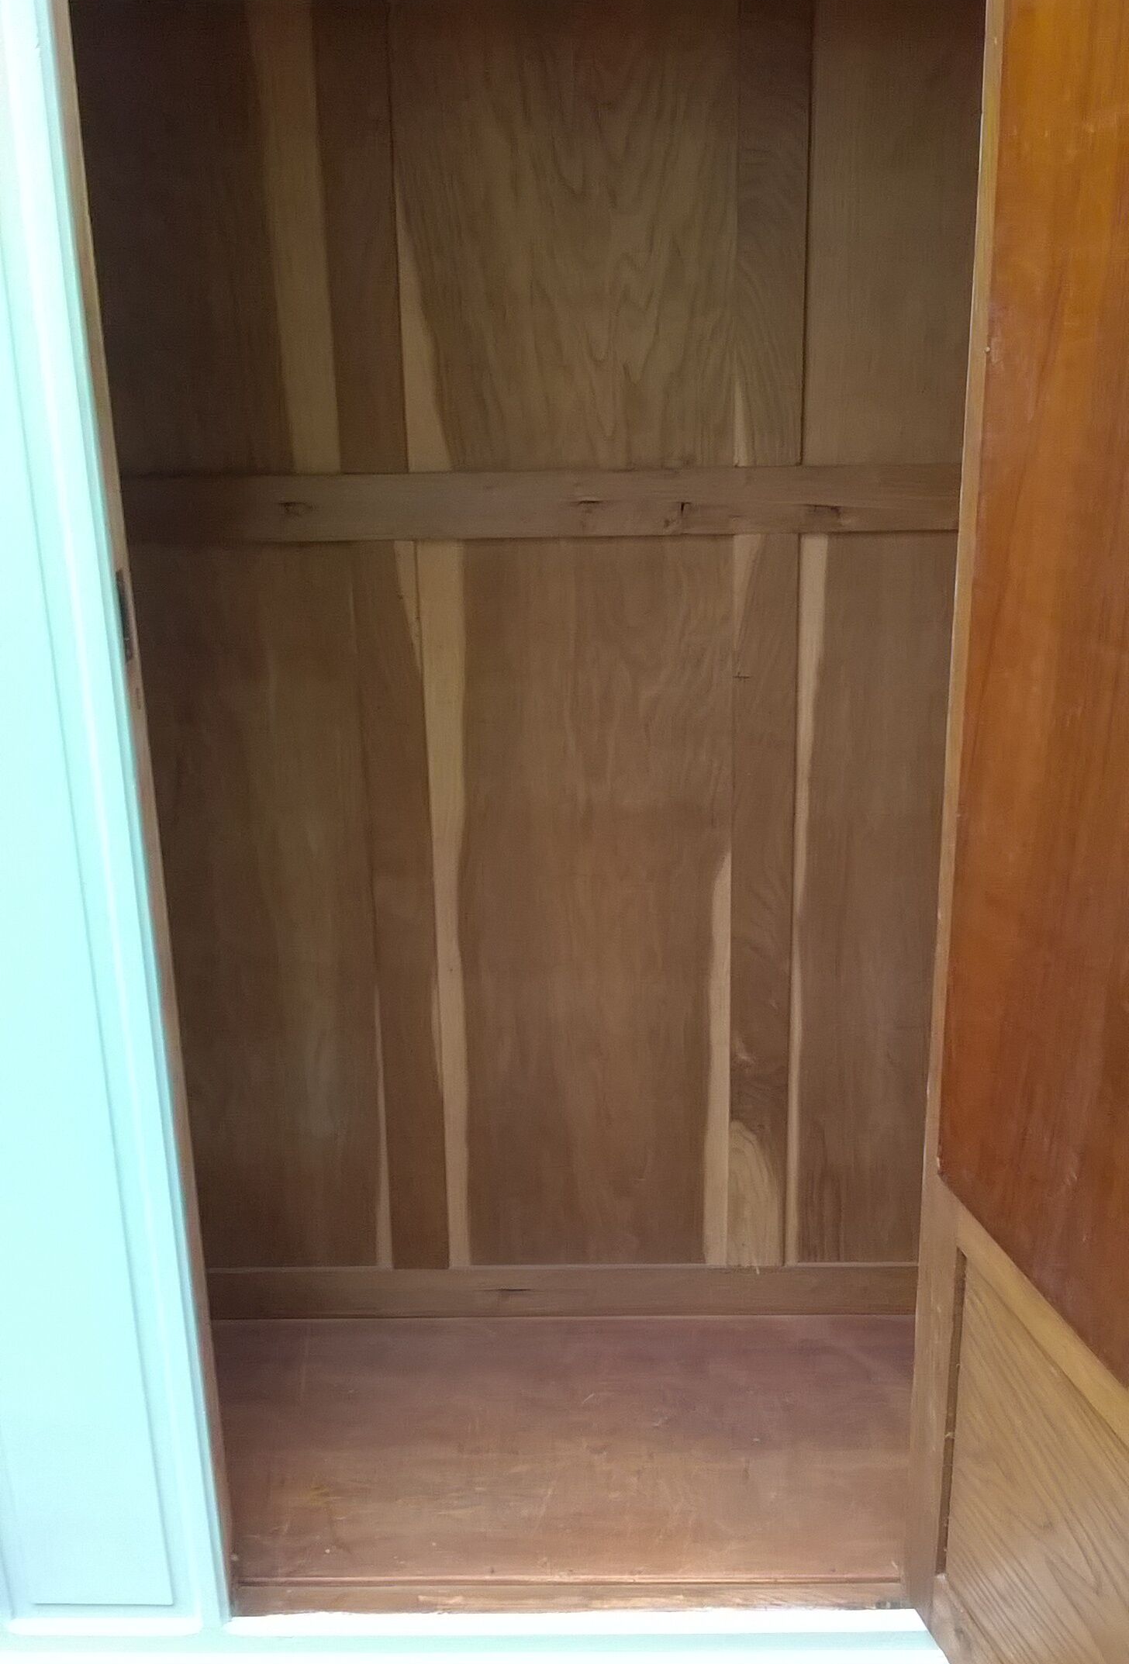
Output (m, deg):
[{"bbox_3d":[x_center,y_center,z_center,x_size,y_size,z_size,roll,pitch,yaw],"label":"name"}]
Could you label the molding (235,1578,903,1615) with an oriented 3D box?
[{"bbox_3d":[0.004,0.733,1.685,0.635,0.022,0.024,-1,20,1],"label":"molding"}]

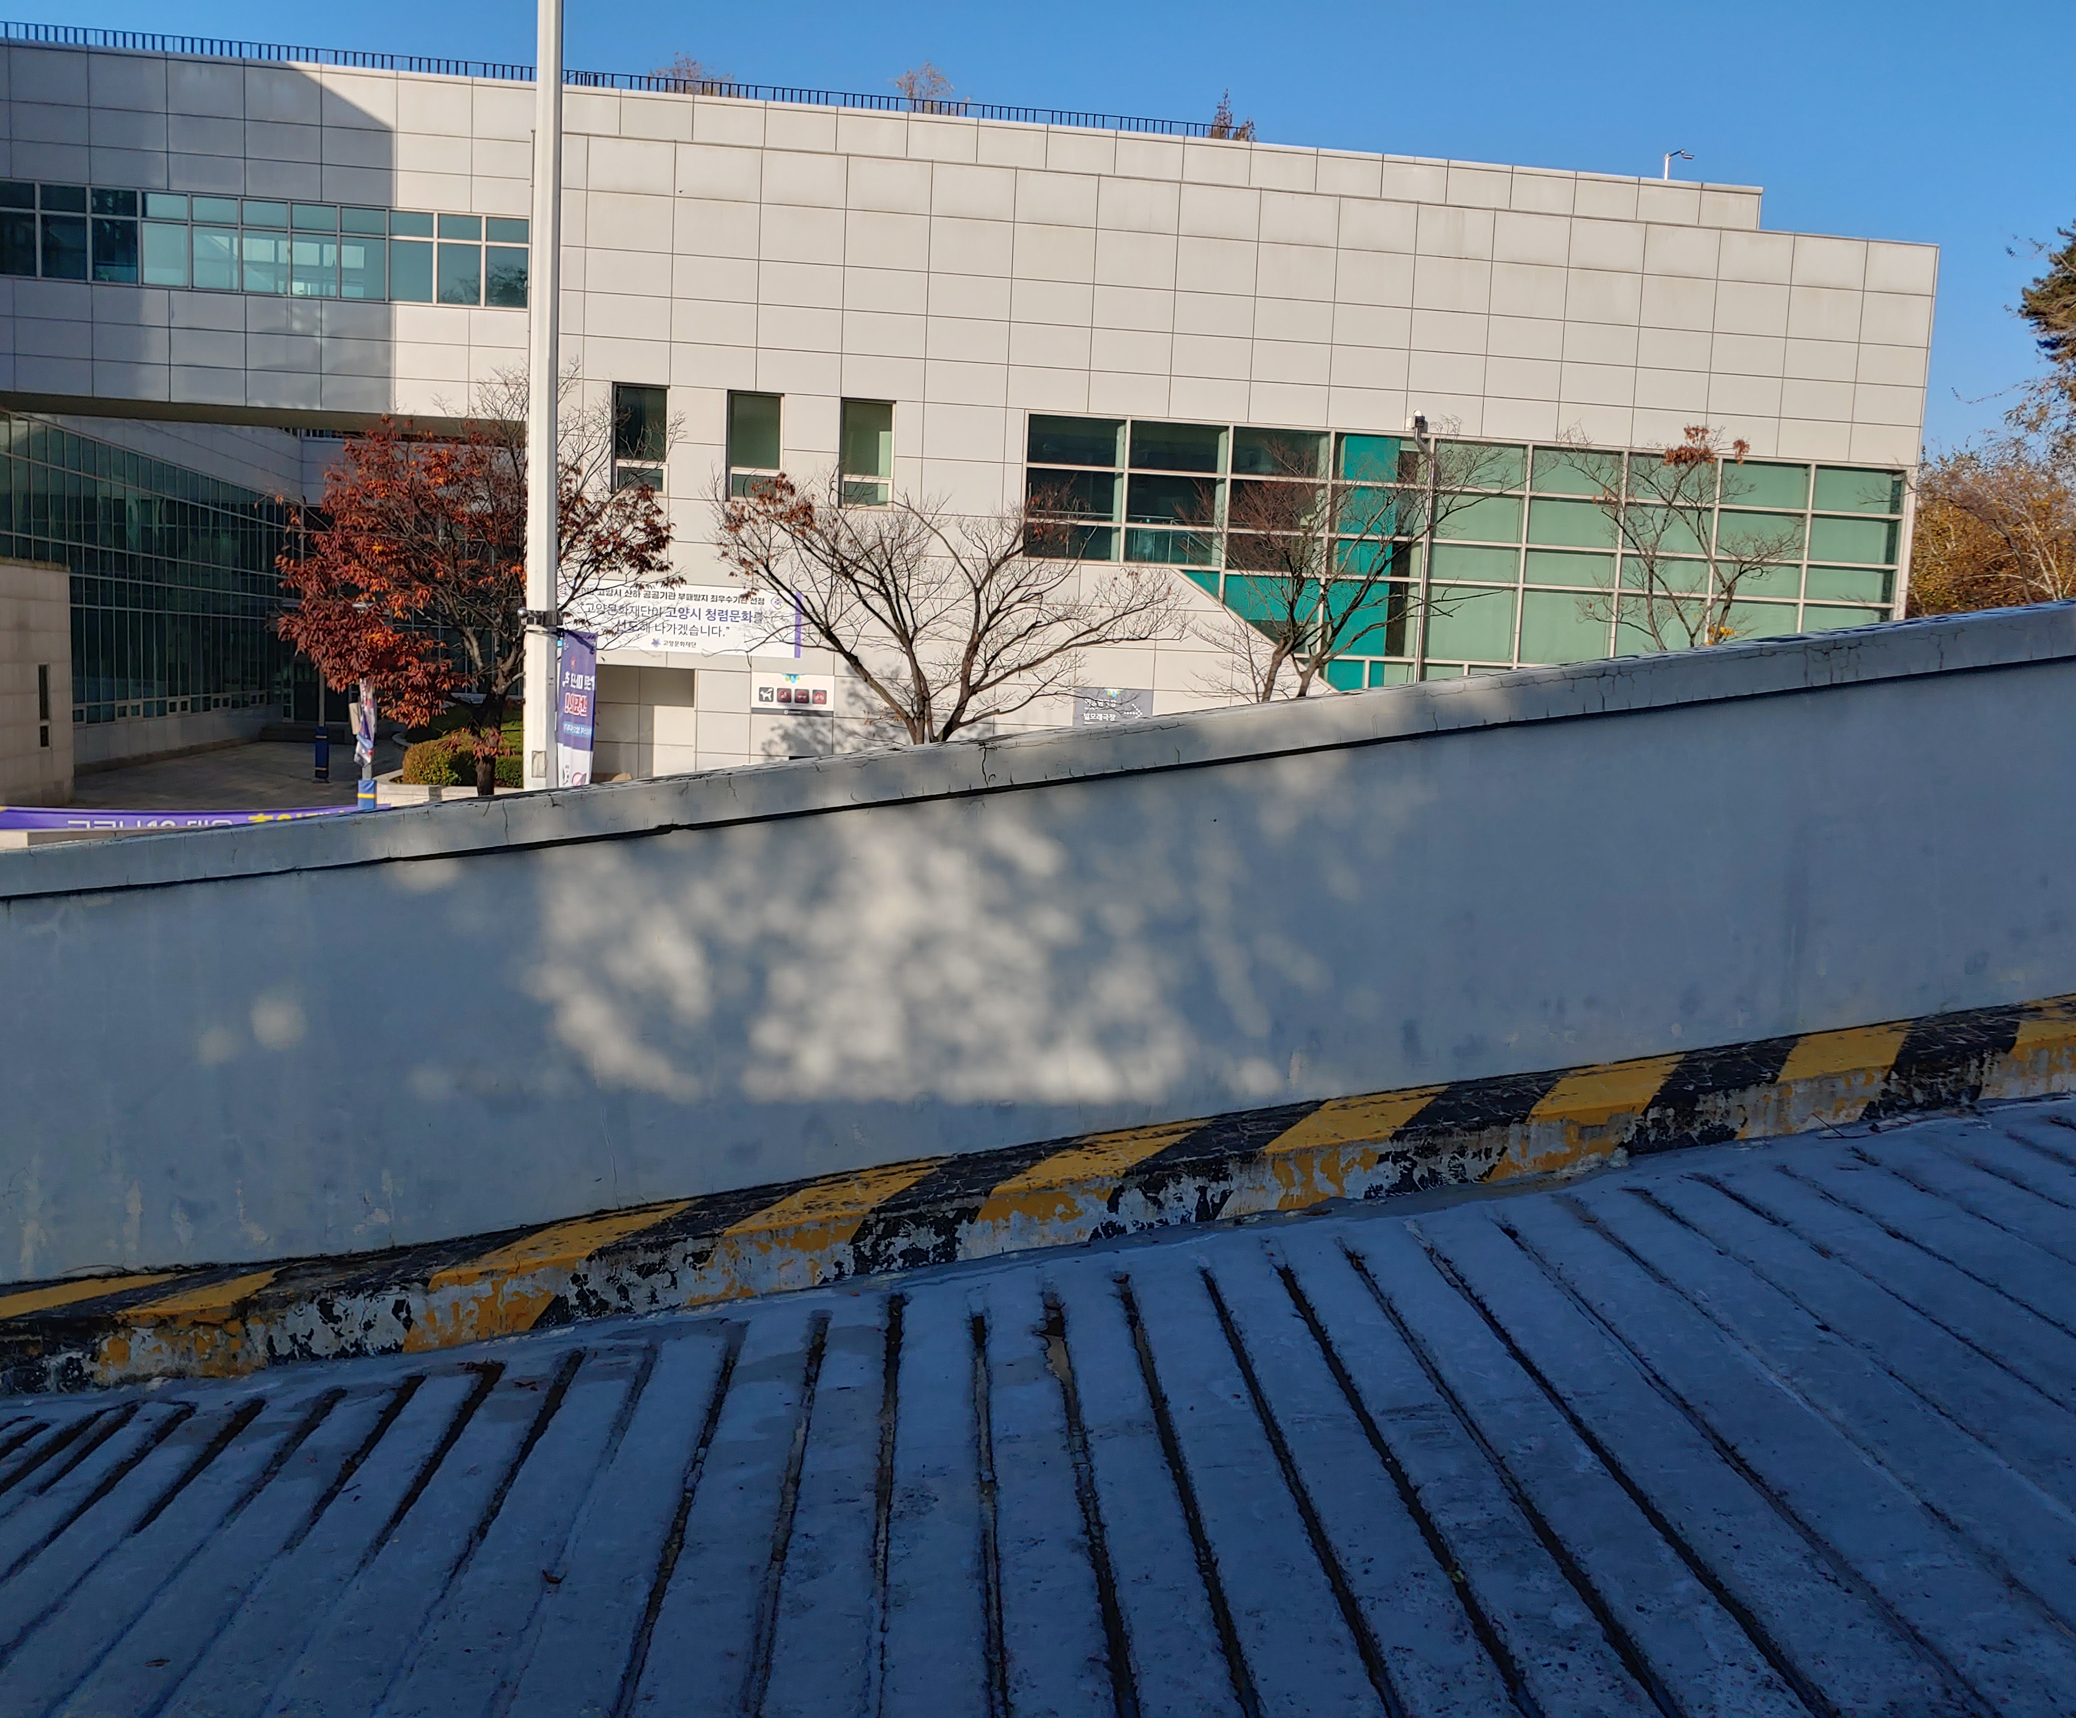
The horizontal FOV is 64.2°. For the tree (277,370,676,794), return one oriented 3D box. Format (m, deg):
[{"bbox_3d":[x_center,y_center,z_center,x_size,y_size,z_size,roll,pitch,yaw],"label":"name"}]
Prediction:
[{"bbox_3d":[-6.929,-3.225,20.313,4.640,5.450,4.270,1,5,-19],"label":"tree"}]

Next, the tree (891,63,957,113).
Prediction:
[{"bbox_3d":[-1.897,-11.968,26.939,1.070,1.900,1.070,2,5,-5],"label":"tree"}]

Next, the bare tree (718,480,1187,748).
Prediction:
[{"bbox_3d":[-1.211,-2.610,21.109,5.960,4.550,5.060,2,5,-4],"label":"bare tree"}]

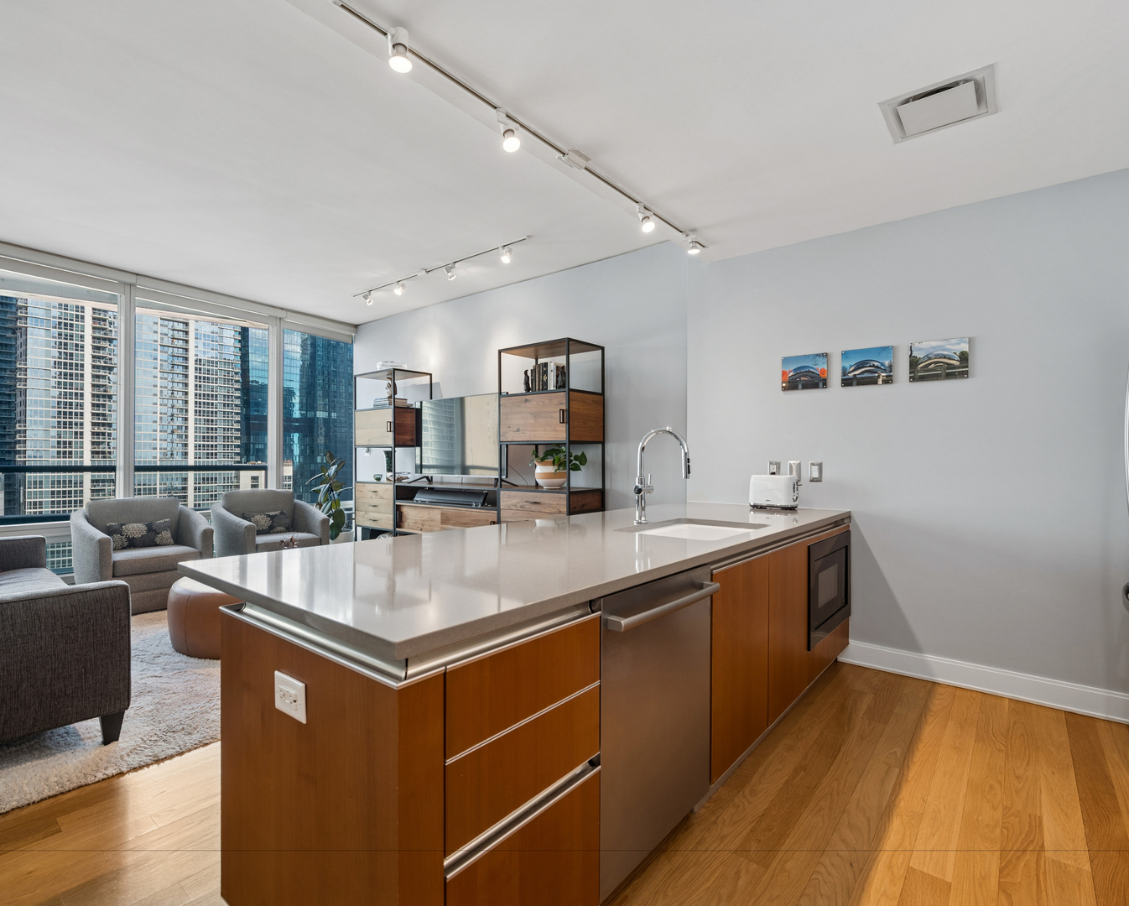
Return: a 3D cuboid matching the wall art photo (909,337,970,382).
[{"bbox_3d":[1.941,-0.476,2.935,0.258,0.203,0.022,0,0,39],"label":"wall art photo"}]

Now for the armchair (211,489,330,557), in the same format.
[{"bbox_3d":[-2.605,0.755,4.990,0.770,0.790,0.730,0,0,42],"label":"armchair"}]

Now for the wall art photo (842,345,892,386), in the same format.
[{"bbox_3d":[1.682,-0.475,3.147,0.255,0.203,0.022,0,0,39],"label":"wall art photo"}]

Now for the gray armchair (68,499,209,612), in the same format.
[{"bbox_3d":[-3.160,0.747,4.270,0.770,0.790,0.730,0,0,42],"label":"gray armchair"}]

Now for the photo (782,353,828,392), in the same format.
[{"bbox_3d":[1.424,-0.476,3.358,0.253,0.204,0.022,0,0,39],"label":"photo"}]

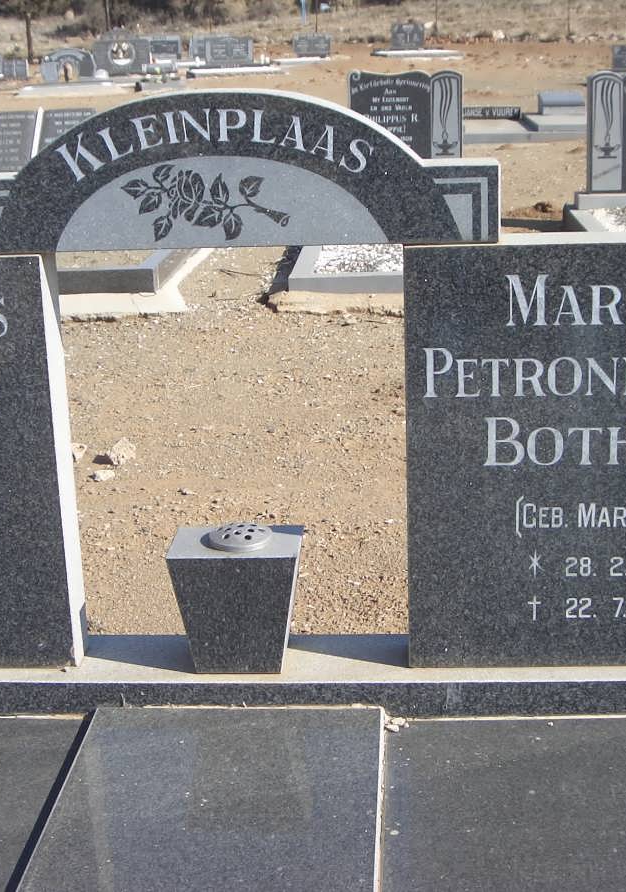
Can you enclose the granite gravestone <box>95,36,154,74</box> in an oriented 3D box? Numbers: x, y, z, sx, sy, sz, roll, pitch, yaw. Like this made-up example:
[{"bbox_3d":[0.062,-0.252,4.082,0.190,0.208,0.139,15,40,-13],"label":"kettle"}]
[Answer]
[{"bbox_3d":[-3.800,-7.818,26.948,1.138,0.822,0.160,-1,18,4],"label":"granite gravestone"}]

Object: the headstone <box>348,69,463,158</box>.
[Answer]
[{"bbox_3d":[0.531,-1.794,7.670,0.643,0.660,0.110,-1,18,4],"label":"headstone"}]

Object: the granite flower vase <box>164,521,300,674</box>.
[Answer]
[{"bbox_3d":[-0.128,0.251,2.237,0.208,0.229,0.140,-1,18,4],"label":"granite flower vase"}]

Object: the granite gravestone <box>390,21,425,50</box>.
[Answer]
[{"bbox_3d":[2.477,-10.639,34.968,0.878,0.669,0.150,-1,18,4],"label":"granite gravestone"}]

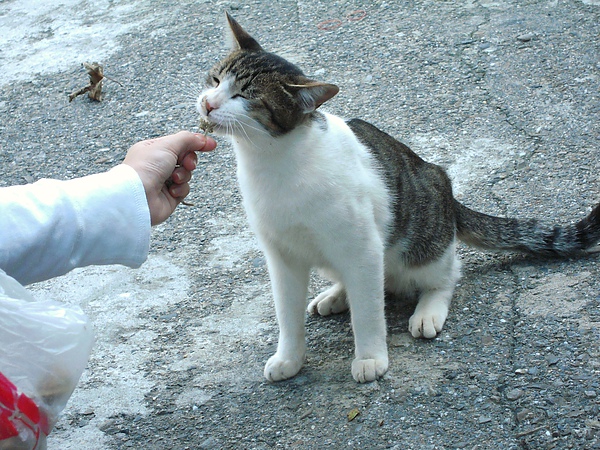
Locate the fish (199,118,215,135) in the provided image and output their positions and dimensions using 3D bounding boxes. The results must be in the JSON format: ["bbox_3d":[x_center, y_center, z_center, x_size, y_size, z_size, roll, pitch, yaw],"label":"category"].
[{"bbox_3d":[-0.083,-0.088,1.728,0.015,0.014,0.011,-6,32,0],"label":"fish"}]

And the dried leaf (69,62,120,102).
[{"bbox_3d":[-0.256,-0.177,2.422,0.062,0.036,0.040,-6,32,0],"label":"dried leaf"}]

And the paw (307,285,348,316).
[{"bbox_3d":[0.031,0.070,1.992,0.032,0.024,0.042,18,39,33],"label":"paw"}]

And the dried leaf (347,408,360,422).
[{"bbox_3d":[0.050,0.178,1.837,0.009,0.005,0.019,20,41,36],"label":"dried leaf"}]

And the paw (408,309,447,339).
[{"bbox_3d":[0.127,0.092,1.942,0.033,0.024,0.038,3,33,14],"label":"paw"}]

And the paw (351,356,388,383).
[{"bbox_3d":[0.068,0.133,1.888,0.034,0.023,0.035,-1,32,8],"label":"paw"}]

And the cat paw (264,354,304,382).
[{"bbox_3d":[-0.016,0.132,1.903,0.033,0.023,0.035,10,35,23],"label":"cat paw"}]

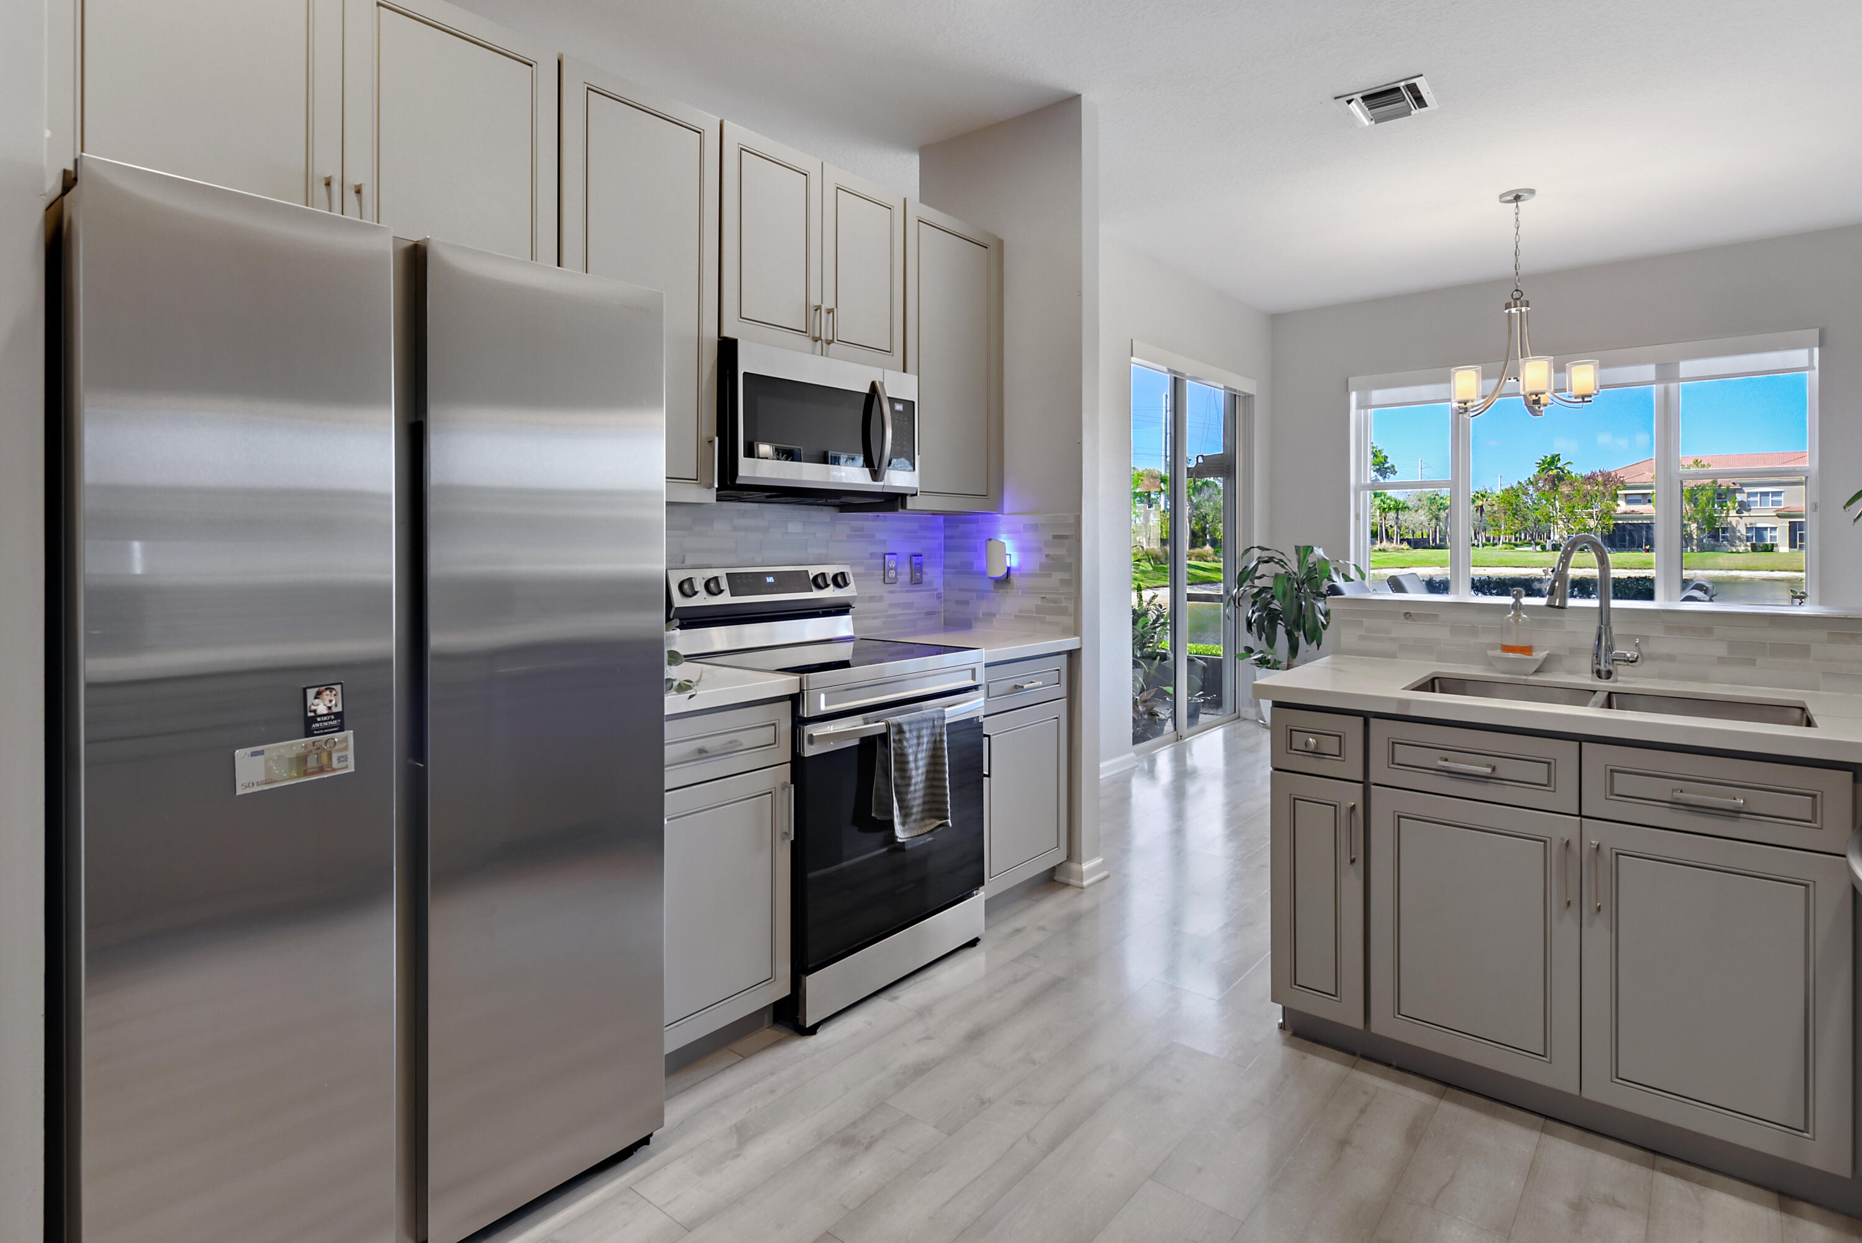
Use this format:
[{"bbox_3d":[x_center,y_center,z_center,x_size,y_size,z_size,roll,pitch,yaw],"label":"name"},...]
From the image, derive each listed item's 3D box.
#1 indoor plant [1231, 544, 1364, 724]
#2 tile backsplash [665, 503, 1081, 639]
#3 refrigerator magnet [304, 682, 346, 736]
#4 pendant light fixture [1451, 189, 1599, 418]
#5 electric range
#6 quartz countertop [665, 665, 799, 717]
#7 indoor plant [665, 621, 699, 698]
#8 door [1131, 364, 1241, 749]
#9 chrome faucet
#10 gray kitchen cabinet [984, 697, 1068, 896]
[{"bbox_3d":[2.485,0.102,6.324,0.760,1.240,0.820,2,3,39],"label":"indoor plant"},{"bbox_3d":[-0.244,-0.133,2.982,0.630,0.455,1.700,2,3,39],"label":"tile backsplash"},{"bbox_3d":[-0.956,0.139,1.465,0.006,0.074,0.056,2,3,39],"label":"refrigerator magnet"},{"bbox_3d":[2.788,-1.496,4.418,0.650,1.040,0.660,2,3,39],"label":"pendant light fixture"},{"bbox_3d":[-0.302,0.435,2.868,0.650,1.190,0.765,2,3,39],"label":"electric range"},{"bbox_3d":[-0.720,0.169,2.420,0.610,0.042,0.500,2,3,39],"label":"quartz countertop"},{"bbox_3d":[-0.684,0.091,2.285,0.200,0.200,0.200,2,3,39],"label":"indoor plant"},{"bbox_3d":[1.634,-0.406,5.889,0.100,2.300,1.720,2,3,39],"label":"door"},{"bbox_3d":[1.707,-0.037,2.391,0.250,0.375,0.125,-1,3,-26],"label":"chrome faucet"},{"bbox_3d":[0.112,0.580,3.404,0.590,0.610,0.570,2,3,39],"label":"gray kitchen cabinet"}]

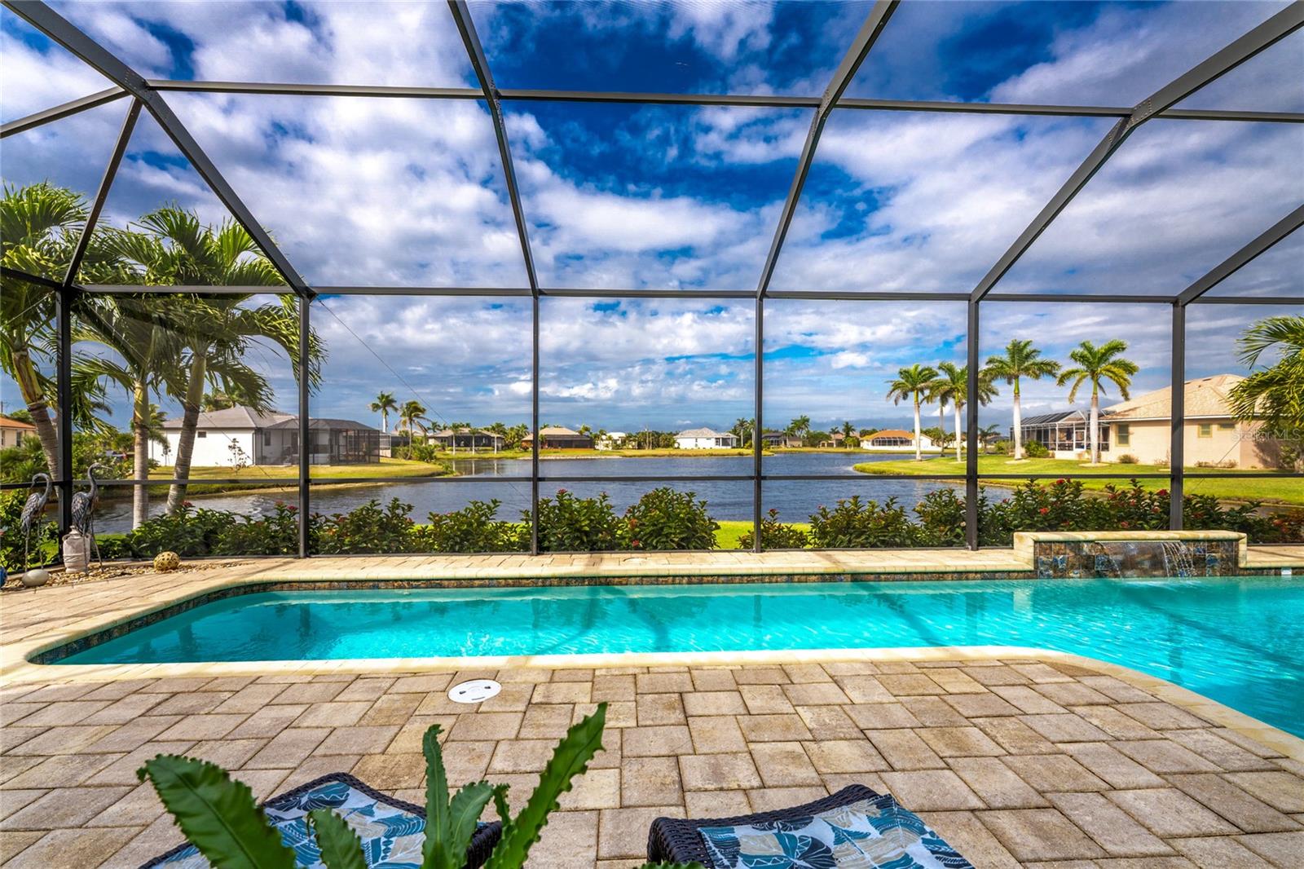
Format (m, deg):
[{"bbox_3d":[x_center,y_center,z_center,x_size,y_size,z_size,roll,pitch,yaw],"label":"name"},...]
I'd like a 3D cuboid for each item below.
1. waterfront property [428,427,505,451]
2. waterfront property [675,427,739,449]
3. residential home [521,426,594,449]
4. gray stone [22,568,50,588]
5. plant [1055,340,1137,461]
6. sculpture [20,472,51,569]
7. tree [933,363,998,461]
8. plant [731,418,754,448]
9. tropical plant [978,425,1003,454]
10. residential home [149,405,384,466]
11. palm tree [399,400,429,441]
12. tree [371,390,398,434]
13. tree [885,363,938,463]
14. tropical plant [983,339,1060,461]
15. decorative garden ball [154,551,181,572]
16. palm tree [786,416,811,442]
[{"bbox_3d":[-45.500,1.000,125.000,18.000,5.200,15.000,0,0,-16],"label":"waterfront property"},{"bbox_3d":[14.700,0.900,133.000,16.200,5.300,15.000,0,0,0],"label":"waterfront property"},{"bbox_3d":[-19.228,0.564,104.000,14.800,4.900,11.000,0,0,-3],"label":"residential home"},{"bbox_3d":[-5.770,1.345,4.750,0.175,0.150,0.165,0,0,0],"label":"gray stone"},{"bbox_3d":[29.650,-2.172,33.800,4.300,8.400,4.300,0,0,0],"label":"plant"},{"bbox_3d":[-5.958,0.866,4.900,0.170,0.990,0.260,0,-1,45],"label":"sculpture"},{"bbox_3d":[25.729,-1.834,41.500,4.700,8.100,4.700,0,0,0],"label":"tree"},{"bbox_3d":[23.967,-0.404,134.000,5.600,8.300,5.600,0,0,0],"label":"plant"},{"bbox_3d":[48.039,0.651,72.000,3.600,4.200,3.600,0,0,0],"label":"tropical plant"},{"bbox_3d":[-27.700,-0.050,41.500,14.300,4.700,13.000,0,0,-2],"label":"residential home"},{"bbox_3d":[-25.285,-0.651,54.000,3.400,6.100,3.400,0,0,0],"label":"palm tree"},{"bbox_3d":[-40.092,-2.137,76.000,3.800,8.600,3.800,0,0,0],"label":"tree"},{"bbox_3d":[24.485,-2.099,47.500,4.900,9.100,4.900,0,0,0],"label":"tree"},{"bbox_3d":[31.153,-2.893,43.000,6.400,10.200,6.400,0,0,0],"label":"tropical plant"},{"bbox_3d":[-4.873,1.275,5.100,0.200,0.200,0.200,0,0,0],"label":"decorative garden ball"},{"bbox_3d":[41.526,-0.862,143.000,6.300,8.400,6.300,0,0,0],"label":"palm tree"}]

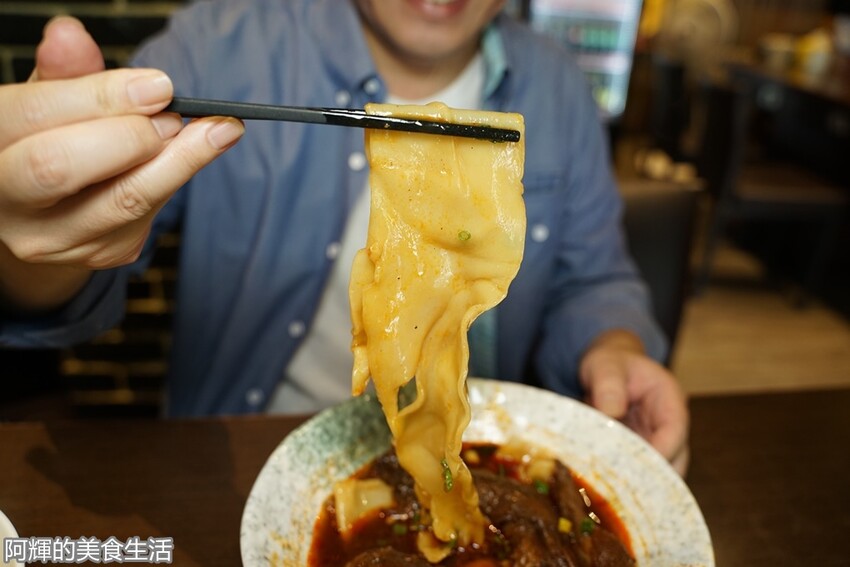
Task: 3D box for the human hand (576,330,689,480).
[{"bbox_3d":[0.133,0.081,0.445,0.080,0.080,0.120,3,25,4],"label":"human hand"}]

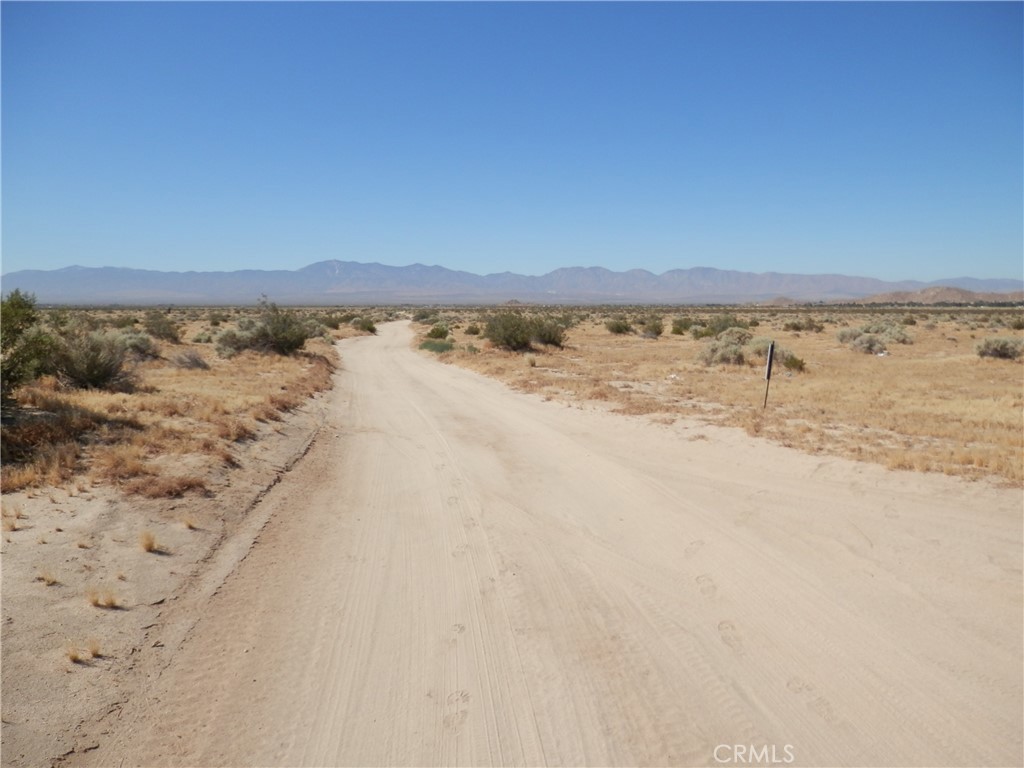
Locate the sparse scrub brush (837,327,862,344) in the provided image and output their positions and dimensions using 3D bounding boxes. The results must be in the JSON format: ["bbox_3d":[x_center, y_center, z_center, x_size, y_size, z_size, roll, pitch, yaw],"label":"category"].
[{"bbox_3d":[13.993,-2.077,30.626,0.981,0.606,0.923,3,7,24],"label":"sparse scrub brush"}]

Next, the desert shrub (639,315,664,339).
[{"bbox_3d":[6.962,-2.860,36.846,1.275,1.101,1.173,1,6,11],"label":"desert shrub"}]

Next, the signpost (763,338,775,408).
[{"bbox_3d":[3.716,-0.134,10.672,0.070,0.978,0.200,6,8,11],"label":"signpost"}]

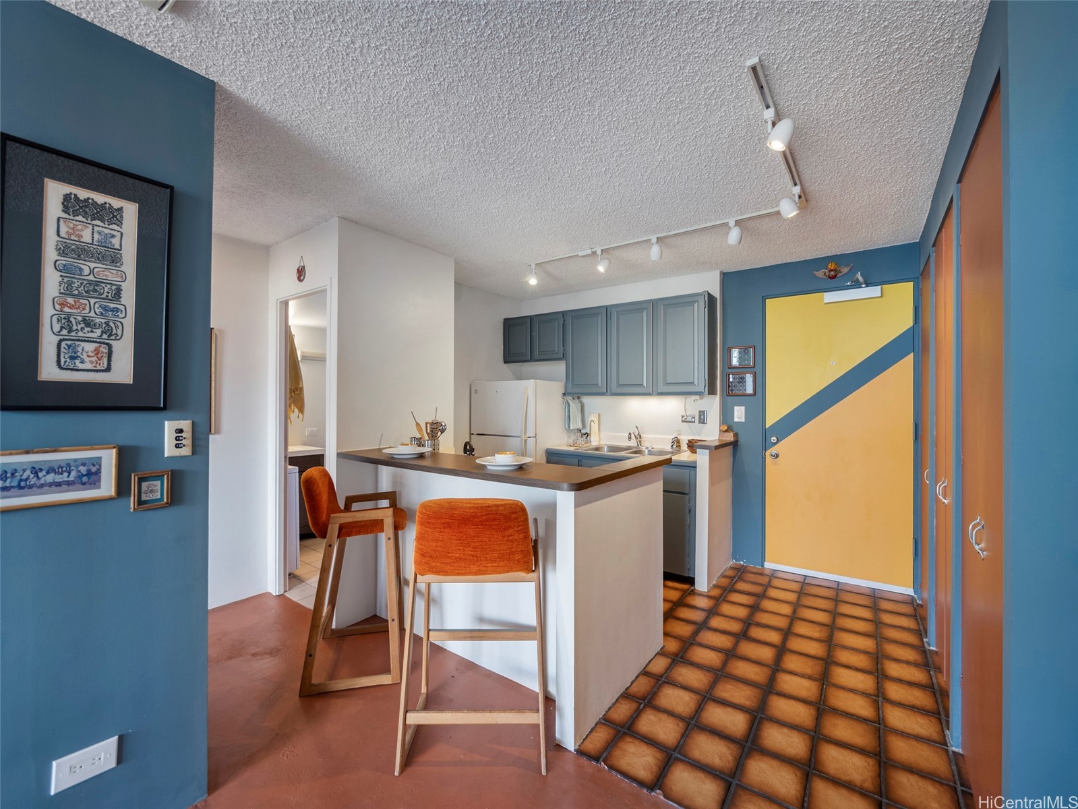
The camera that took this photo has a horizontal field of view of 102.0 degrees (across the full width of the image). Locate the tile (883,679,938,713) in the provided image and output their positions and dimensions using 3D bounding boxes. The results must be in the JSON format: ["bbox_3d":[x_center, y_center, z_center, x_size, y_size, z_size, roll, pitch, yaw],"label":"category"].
[{"bbox_3d":[1.649,1.301,1.946,0.188,0.012,0.187,-1,-1,37],"label":"tile"}]

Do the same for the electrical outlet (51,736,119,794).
[{"bbox_3d":[-1.276,1.014,1.228,0.009,0.084,0.128,0,0,37],"label":"electrical outlet"}]

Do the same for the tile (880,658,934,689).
[{"bbox_3d":[1.762,1.292,2.100,0.189,0.010,0.190,0,0,37],"label":"tile"}]

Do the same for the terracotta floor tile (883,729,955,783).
[{"bbox_3d":[1.384,1.290,1.606,0.189,0.010,0.190,0,0,37],"label":"terracotta floor tile"}]

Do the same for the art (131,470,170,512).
[{"bbox_3d":[-1.169,0.257,1.313,0.018,0.107,0.090,0,0,37],"label":"art"}]

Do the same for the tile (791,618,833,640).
[{"bbox_3d":[1.584,1.320,2.538,0.196,0.012,0.196,0,0,36],"label":"tile"}]

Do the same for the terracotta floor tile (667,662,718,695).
[{"bbox_3d":[0.737,1.320,2.109,0.196,0.012,0.196,0,0,36],"label":"terracotta floor tile"}]

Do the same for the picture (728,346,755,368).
[{"bbox_3d":[1.662,-0.387,3.582,0.202,0.176,0.020,-1,0,37],"label":"picture"}]

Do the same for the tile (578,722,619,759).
[{"bbox_3d":[0.238,1.291,1.667,0.091,0.010,0.190,0,0,37],"label":"tile"}]

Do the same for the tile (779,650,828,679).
[{"bbox_3d":[1.331,1.320,2.205,0.196,0.012,0.196,0,0,36],"label":"tile"}]

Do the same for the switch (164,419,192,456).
[{"bbox_3d":[-1.131,0.107,1.371,0.012,0.114,0.070,0,0,37],"label":"switch"}]

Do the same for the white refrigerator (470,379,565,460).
[{"bbox_3d":[-0.133,0.560,4.246,0.735,1.528,0.730,0,0,33],"label":"white refrigerator"}]

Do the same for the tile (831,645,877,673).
[{"bbox_3d":[1.613,1.305,2.235,0.188,0.012,0.187,-1,-1,37],"label":"tile"}]

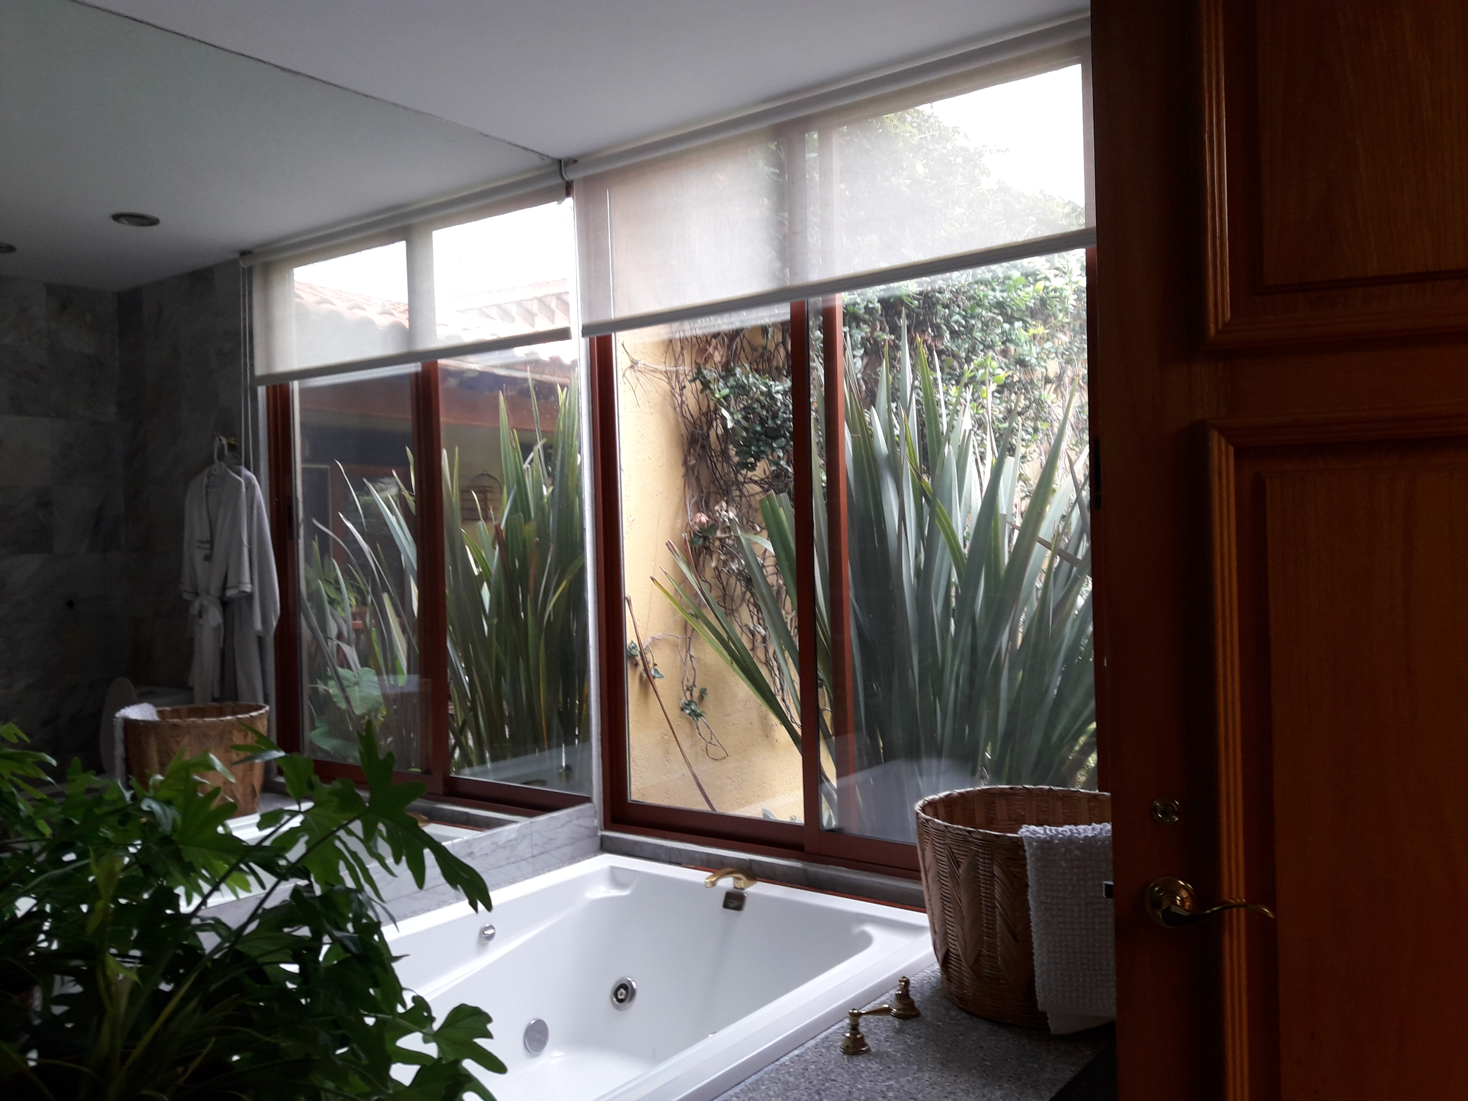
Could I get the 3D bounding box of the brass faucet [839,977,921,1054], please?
[{"bbox_3d":[0.282,0.847,2.182,0.088,0.077,0.247,-1,0,36],"label":"brass faucet"}]

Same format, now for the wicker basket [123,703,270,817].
[{"bbox_3d":[-1.886,0.748,4.190,0.466,0.361,0.466,-1,0,36],"label":"wicker basket"}]

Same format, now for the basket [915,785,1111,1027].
[{"bbox_3d":[0.604,0.695,2.375,0.466,0.361,0.466,-1,0,36],"label":"basket"}]

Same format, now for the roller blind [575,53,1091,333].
[{"bbox_3d":[0.184,-0.897,3.012,1.627,0.520,0.073,-1,0,36],"label":"roller blind"}]

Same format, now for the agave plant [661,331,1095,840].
[{"bbox_3d":[0.614,0.168,3.640,1.492,1.695,1.186,-1,0,36],"label":"agave plant"}]

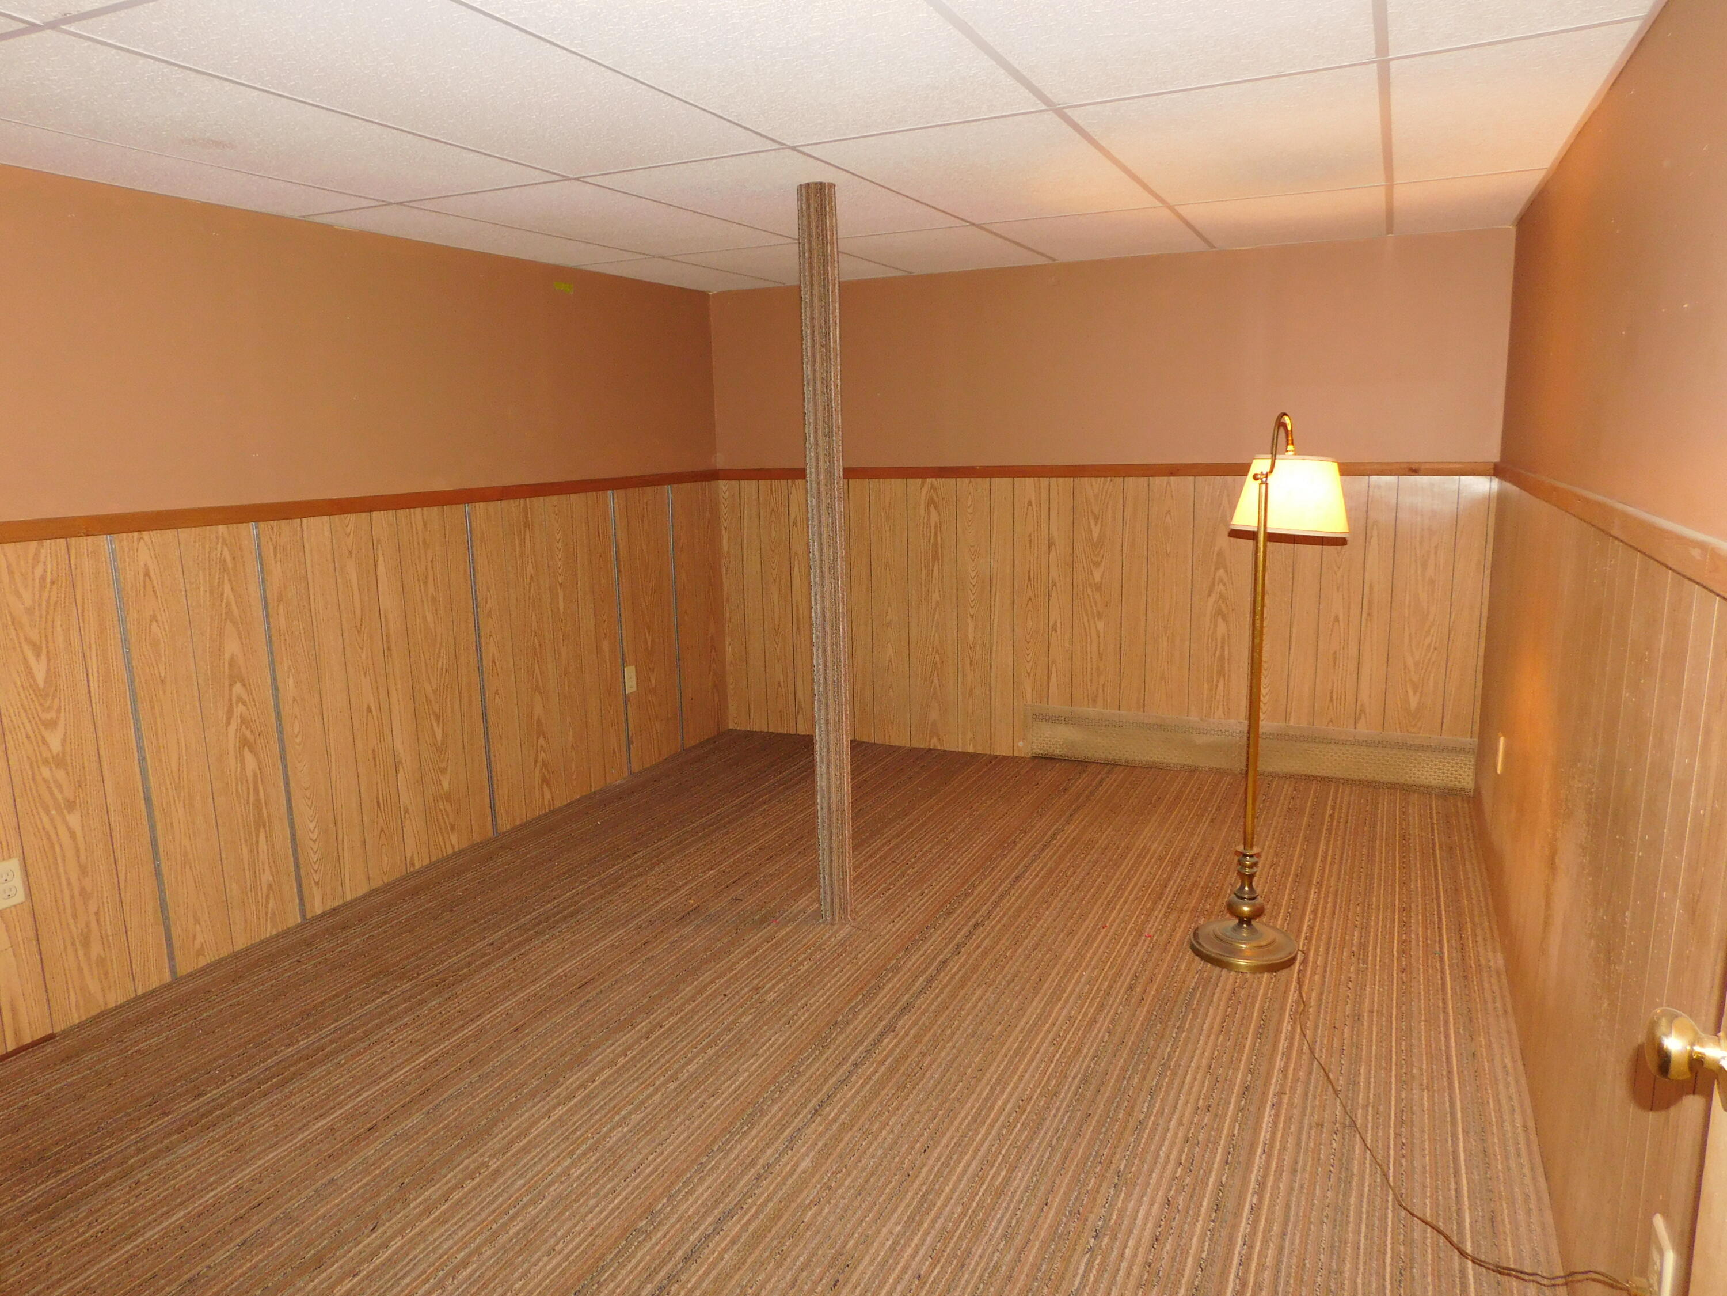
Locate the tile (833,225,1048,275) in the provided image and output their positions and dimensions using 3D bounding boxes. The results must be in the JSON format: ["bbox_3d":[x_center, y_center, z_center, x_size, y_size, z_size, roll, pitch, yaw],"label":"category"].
[{"bbox_3d":[0.279,-1.450,4.205,0.602,0.020,0.934,4,12,25],"label":"tile"}]

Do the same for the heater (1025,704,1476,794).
[{"bbox_3d":[1.458,0.398,4.525,1.682,0.226,0.065,4,12,25],"label":"heater"}]

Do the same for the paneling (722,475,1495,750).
[{"bbox_3d":[0.789,-0.106,4.777,3.189,1.183,0.020,4,12,25],"label":"paneling"}]

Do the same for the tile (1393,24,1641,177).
[{"bbox_3d":[1.369,-1.161,2.532,0.372,0.020,1.211,4,12,25],"label":"tile"}]

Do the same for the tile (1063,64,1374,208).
[{"bbox_3d":[0.921,-1.189,2.739,0.602,0.020,1.211,4,12,25],"label":"tile"}]

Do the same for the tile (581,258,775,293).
[{"bbox_3d":[-0.724,-1.524,4.686,0.378,0.020,0.978,4,12,25],"label":"tile"}]

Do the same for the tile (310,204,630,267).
[{"bbox_3d":[-1.186,-1.328,3.708,0.378,0.020,1.219,4,12,25],"label":"tile"}]

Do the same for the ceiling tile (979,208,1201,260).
[{"bbox_3d":[0.829,-1.427,3.970,0.610,0.020,0.978,4,12,25],"label":"ceiling tile"}]

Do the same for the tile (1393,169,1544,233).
[{"bbox_3d":[1.820,-1.354,3.504,0.369,0.020,0.949,4,12,25],"label":"tile"}]

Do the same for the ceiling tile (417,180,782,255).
[{"bbox_3d":[-0.739,-1.300,3.502,0.610,0.020,1.219,4,12,25],"label":"ceiling tile"}]

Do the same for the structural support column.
[{"bbox_3d":[-0.097,-0.215,3.172,0.096,2.020,0.096,-1,11,0],"label":"structural support column"}]

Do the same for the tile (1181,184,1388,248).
[{"bbox_3d":[1.382,-1.393,3.716,0.610,0.020,0.978,4,12,25],"label":"tile"}]

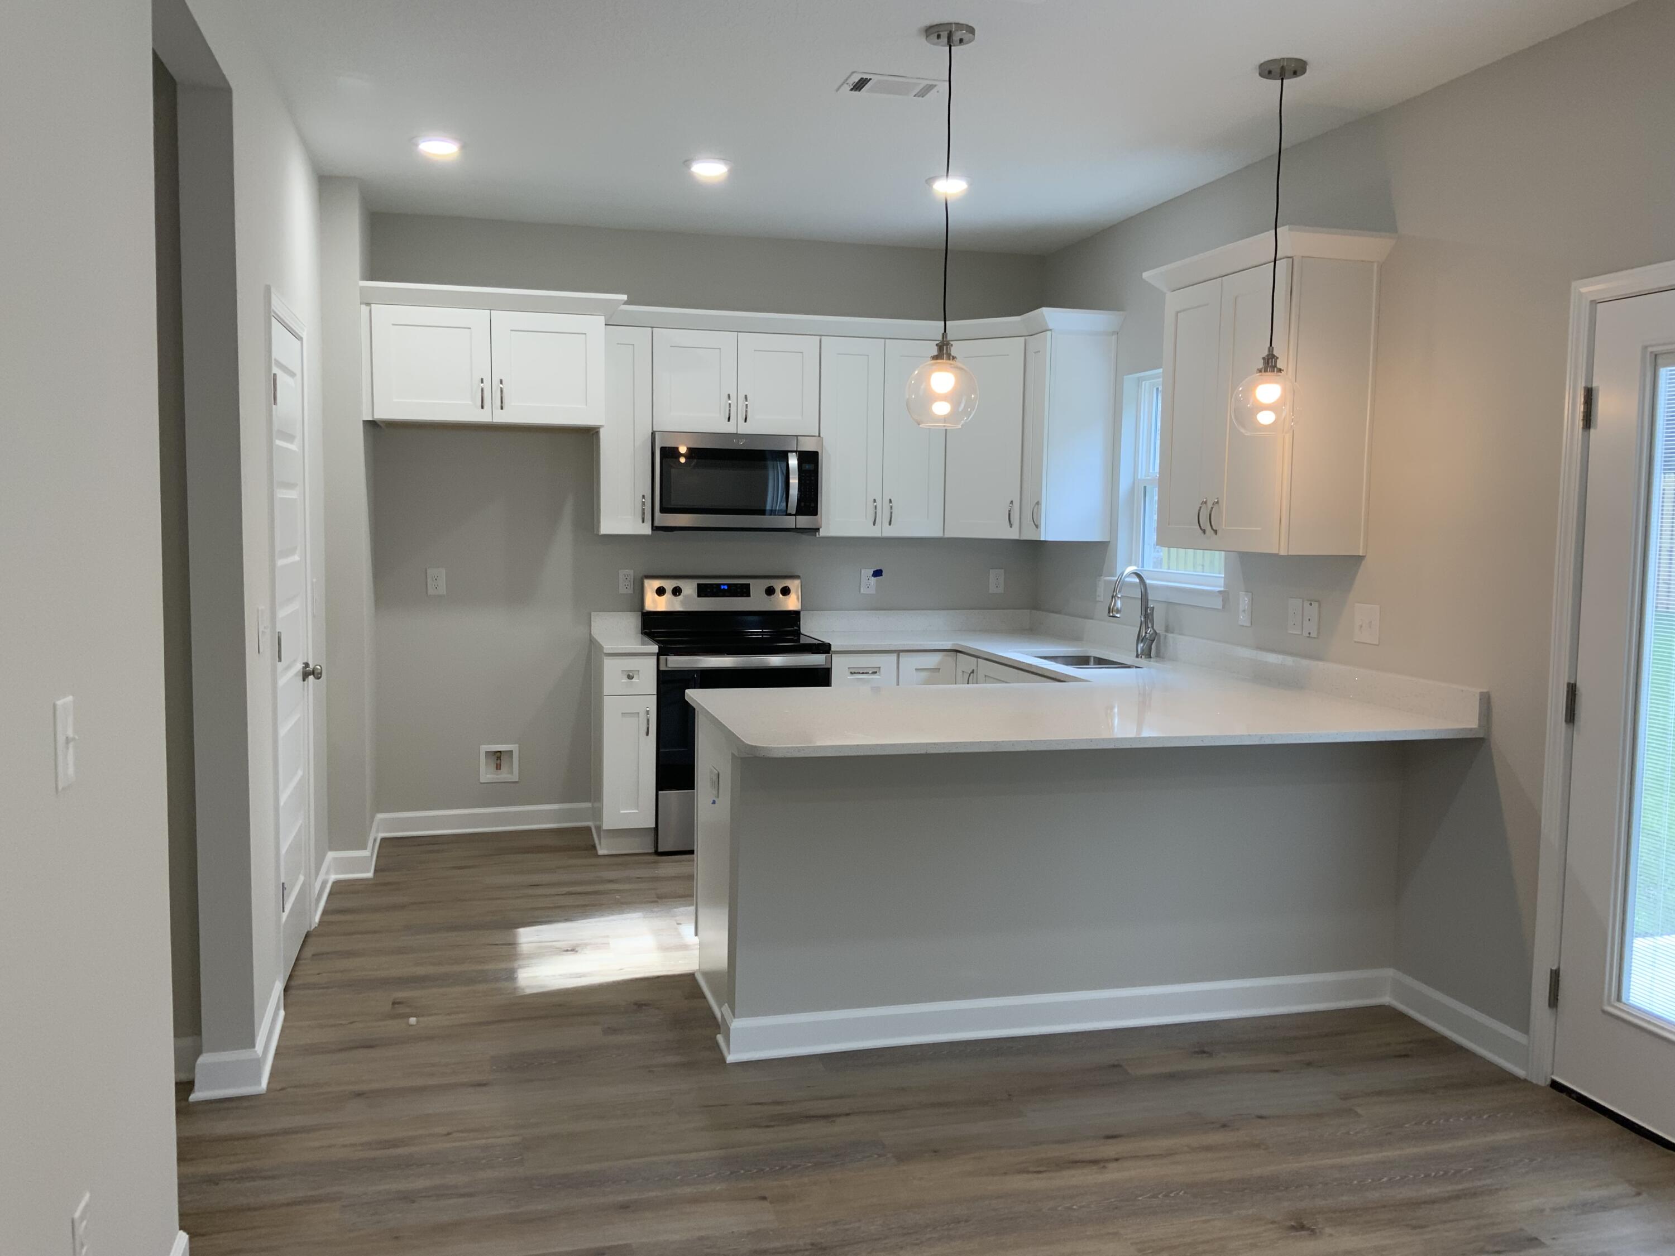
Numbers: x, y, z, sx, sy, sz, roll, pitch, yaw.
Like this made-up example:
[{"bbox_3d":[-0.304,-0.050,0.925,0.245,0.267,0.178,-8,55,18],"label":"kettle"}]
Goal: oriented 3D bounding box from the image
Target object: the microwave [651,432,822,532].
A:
[{"bbox_3d":[-0.485,-0.661,6.444,0.760,0.433,0.410,0,5,-15],"label":"microwave"}]

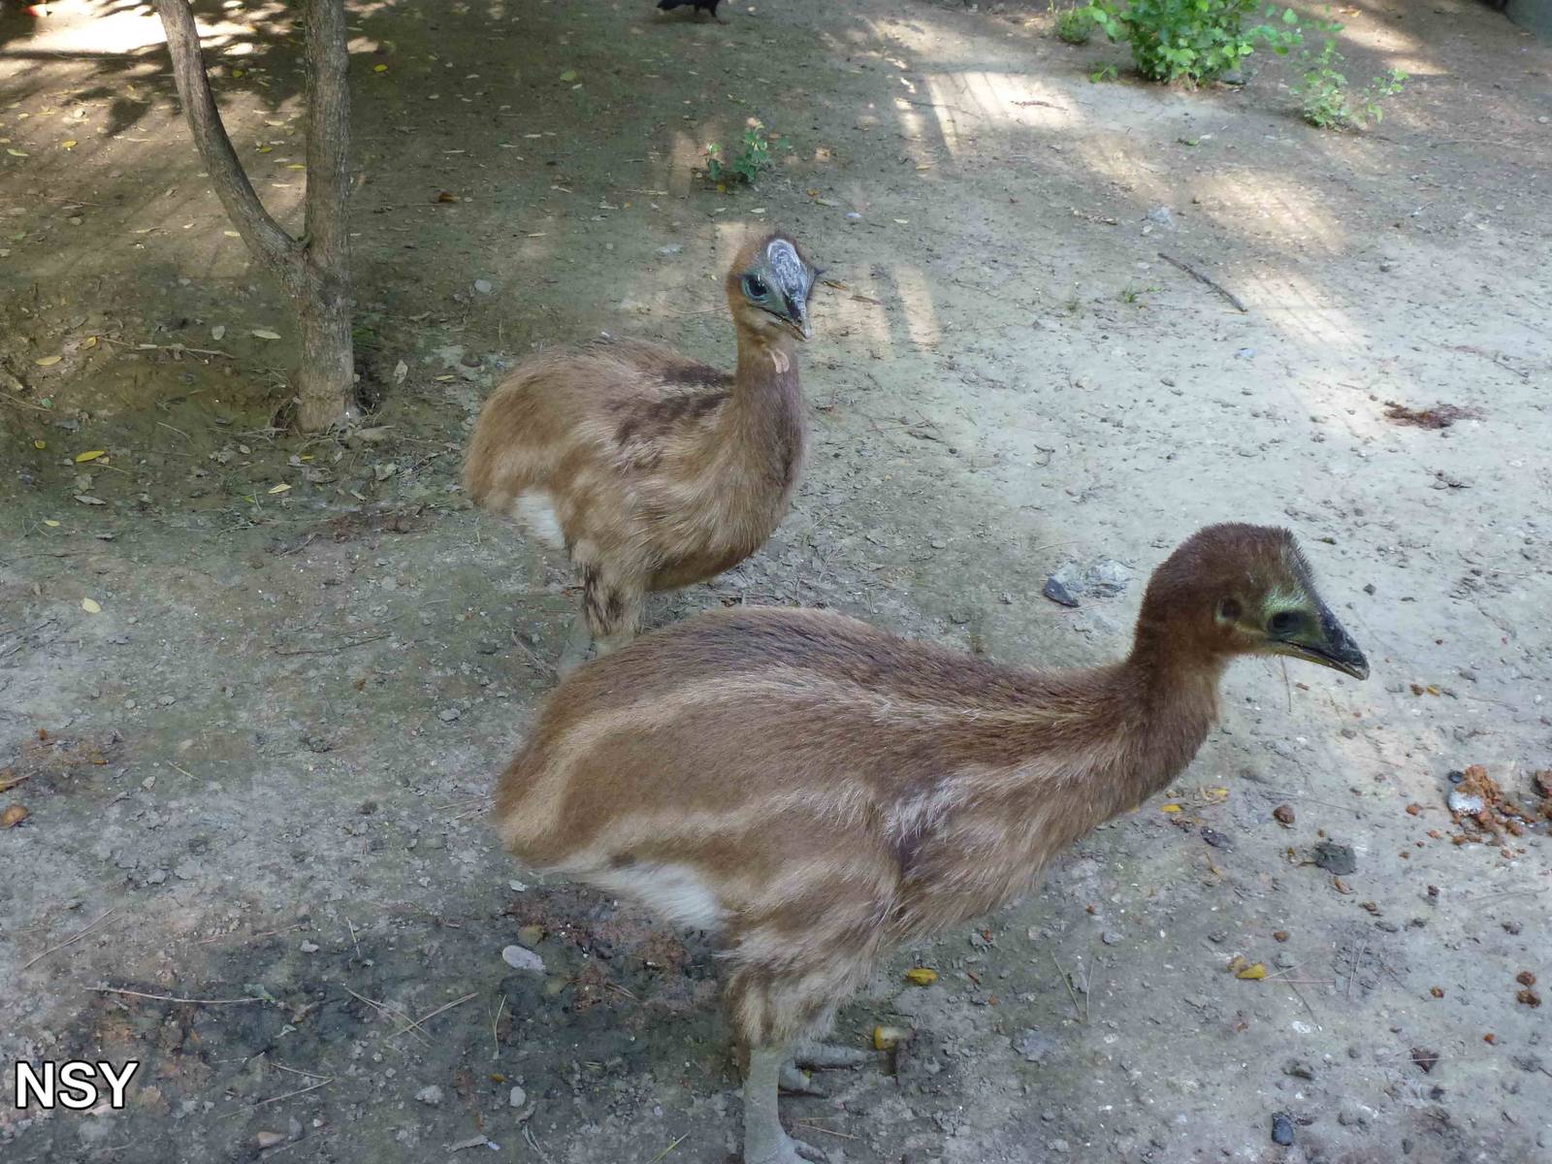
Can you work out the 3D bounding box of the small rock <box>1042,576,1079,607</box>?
[{"bbox_3d":[0.432,0.016,2.250,0.054,0.023,0.034,22,37,32],"label":"small rock"}]

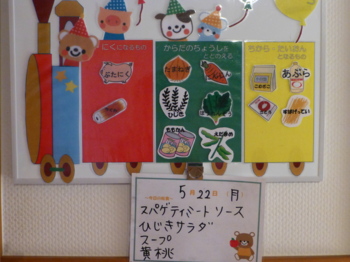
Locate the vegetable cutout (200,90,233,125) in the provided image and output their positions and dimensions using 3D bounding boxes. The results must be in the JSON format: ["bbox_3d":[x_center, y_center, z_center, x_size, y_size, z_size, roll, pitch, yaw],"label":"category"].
[{"bbox_3d":[0.088,-0.049,0.861,0.071,0.074,0.005,0,3,-2],"label":"vegetable cutout"}]

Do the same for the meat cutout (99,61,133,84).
[{"bbox_3d":[-0.122,-0.122,0.850,0.073,0.048,0.005,0,3,-2],"label":"meat cutout"}]

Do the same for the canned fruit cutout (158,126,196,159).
[{"bbox_3d":[0.005,0.025,0.861,0.082,0.071,0.005,0,3,-2],"label":"canned fruit cutout"}]

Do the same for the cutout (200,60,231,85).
[{"bbox_3d":[0.088,-0.123,0.858,0.066,0.053,0.005,0,3,-2],"label":"cutout"}]

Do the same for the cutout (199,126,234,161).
[{"bbox_3d":[0.090,0.030,0.865,0.076,0.076,0.005,0,3,-2],"label":"cutout"}]

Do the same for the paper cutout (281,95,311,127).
[{"bbox_3d":[0.262,-0.042,0.867,0.065,0.069,0.005,0,3,-2],"label":"paper cutout"}]

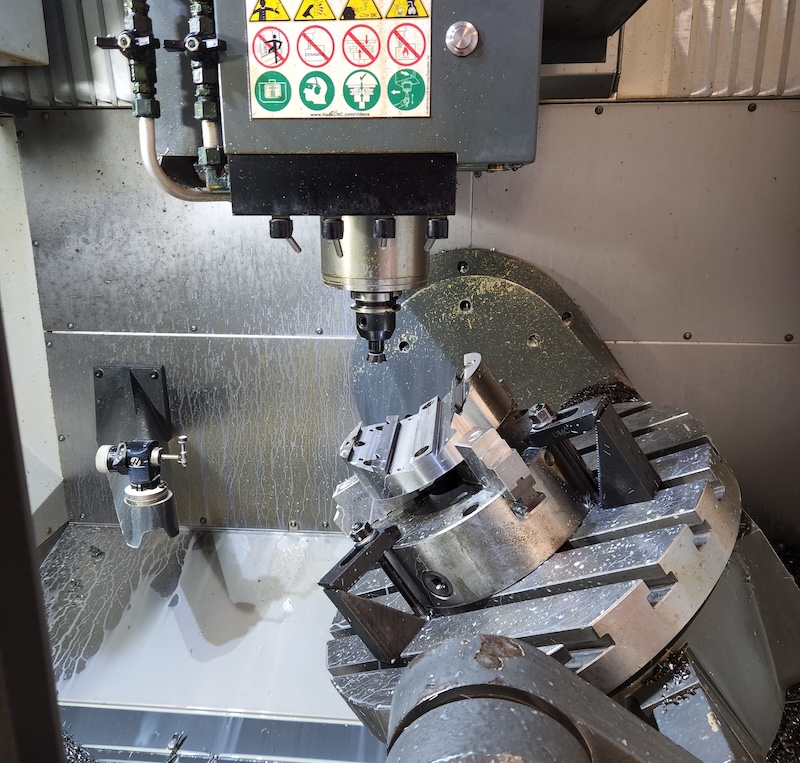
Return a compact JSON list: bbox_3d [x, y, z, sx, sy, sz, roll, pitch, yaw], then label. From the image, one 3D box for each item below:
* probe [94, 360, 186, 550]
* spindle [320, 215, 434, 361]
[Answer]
[{"bbox_3d":[-0.426,0.108,1.161,0.138,0.195,0.310,-6,15,-23],"label":"probe"},{"bbox_3d":[-0.030,-0.115,0.886,0.135,0.183,0.135,1,14,5],"label":"spindle"}]

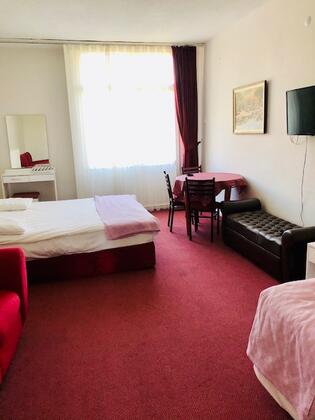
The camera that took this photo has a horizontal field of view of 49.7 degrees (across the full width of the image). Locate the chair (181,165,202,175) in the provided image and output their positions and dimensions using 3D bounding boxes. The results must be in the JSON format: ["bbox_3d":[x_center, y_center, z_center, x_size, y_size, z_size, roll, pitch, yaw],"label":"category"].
[{"bbox_3d":[0.685,-0.281,5.692,0.402,0.883,0.453,-7,14,-22],"label":"chair"}]

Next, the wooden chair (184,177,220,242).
[{"bbox_3d":[0.627,-0.042,4.659,0.409,0.883,0.453,2,13,17],"label":"wooden chair"}]

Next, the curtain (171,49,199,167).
[{"bbox_3d":[0.544,-1.462,6.289,0.467,2.920,0.161,-5,13,-13],"label":"curtain"}]

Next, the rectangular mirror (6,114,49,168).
[{"bbox_3d":[-2.179,-1.158,5.737,0.625,0.861,0.026,-5,13,-13],"label":"rectangular mirror"}]

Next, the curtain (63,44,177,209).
[{"bbox_3d":[-0.521,-1.370,6.083,2.000,2.891,0.117,-5,13,-13],"label":"curtain"}]

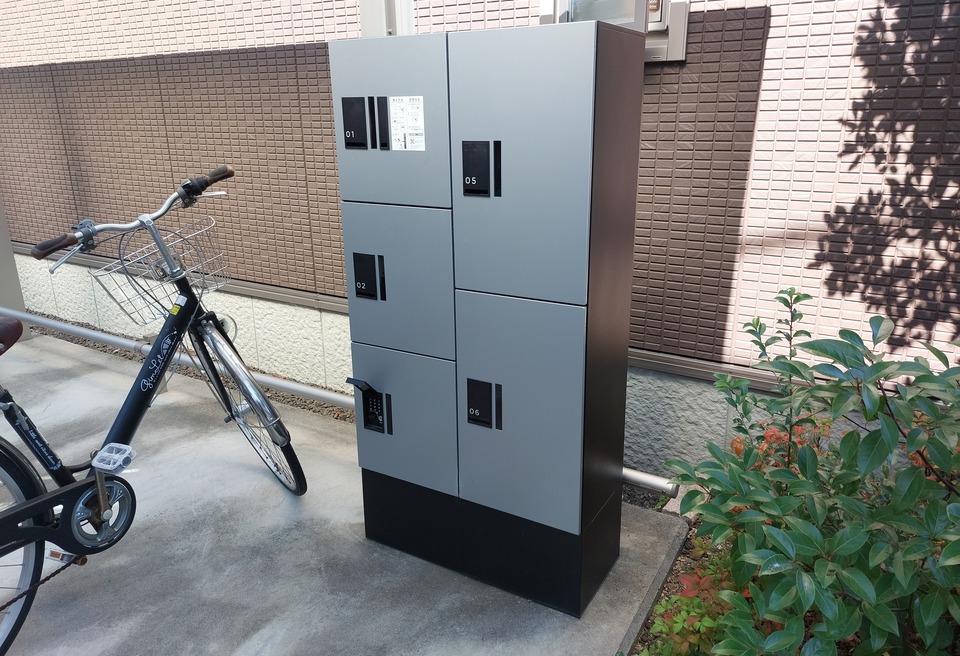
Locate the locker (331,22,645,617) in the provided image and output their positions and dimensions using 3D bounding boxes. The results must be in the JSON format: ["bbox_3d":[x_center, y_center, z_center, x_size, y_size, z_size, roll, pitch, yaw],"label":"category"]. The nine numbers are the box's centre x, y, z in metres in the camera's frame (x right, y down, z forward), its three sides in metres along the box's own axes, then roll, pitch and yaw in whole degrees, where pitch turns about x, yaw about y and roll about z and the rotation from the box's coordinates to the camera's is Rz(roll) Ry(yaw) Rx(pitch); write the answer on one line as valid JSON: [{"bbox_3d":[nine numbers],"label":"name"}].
[{"bbox_3d":[0.016,-0.013,1.840,0.714,1.450,0.304,9,20,30],"label":"locker"}]

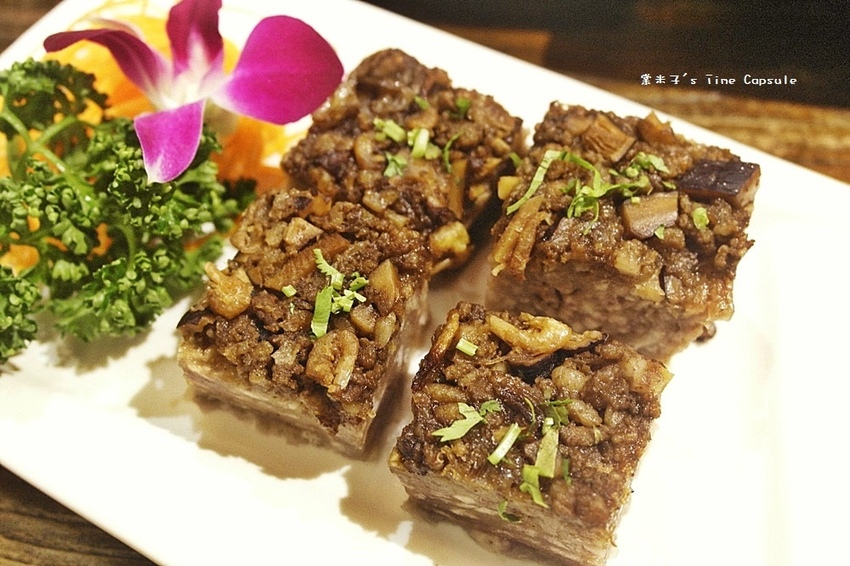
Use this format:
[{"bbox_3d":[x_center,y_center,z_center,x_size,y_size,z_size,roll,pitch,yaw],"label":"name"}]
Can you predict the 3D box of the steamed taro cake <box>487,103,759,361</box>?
[{"bbox_3d":[0.051,-0.013,0.280,0.054,0.026,0.051,15,53,11],"label":"steamed taro cake"}]

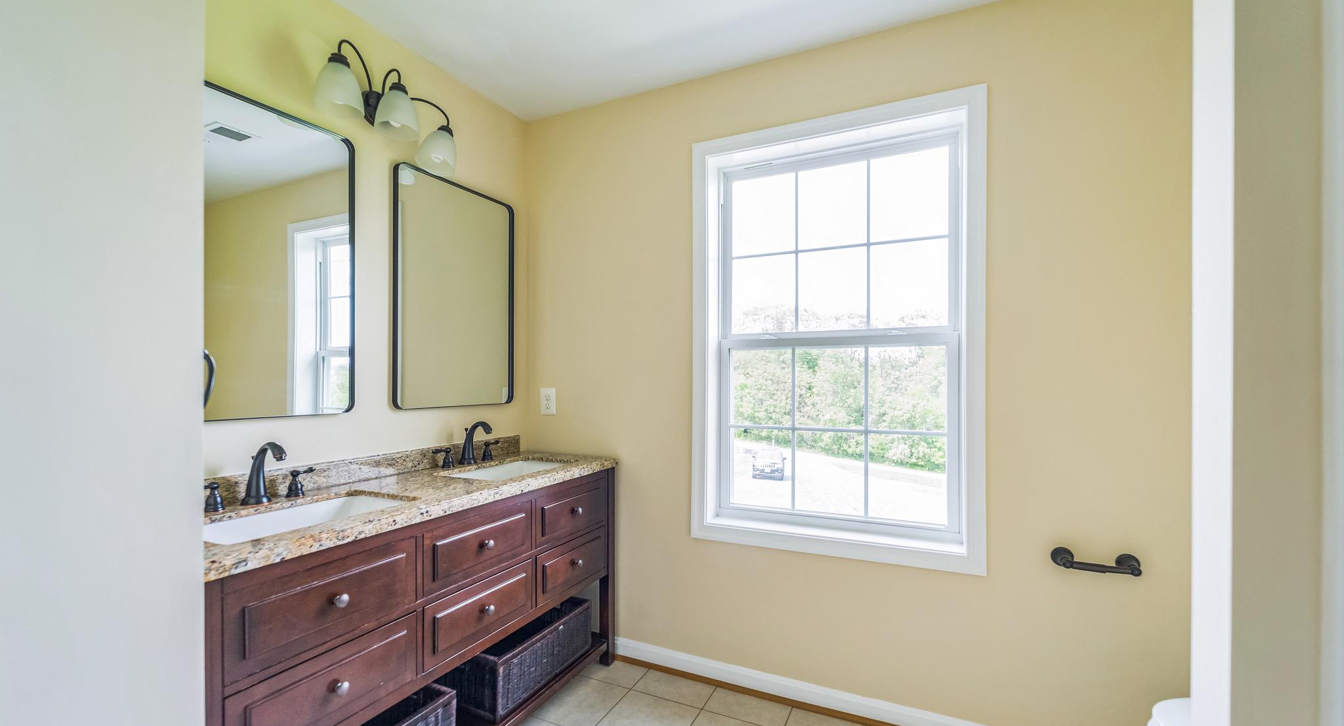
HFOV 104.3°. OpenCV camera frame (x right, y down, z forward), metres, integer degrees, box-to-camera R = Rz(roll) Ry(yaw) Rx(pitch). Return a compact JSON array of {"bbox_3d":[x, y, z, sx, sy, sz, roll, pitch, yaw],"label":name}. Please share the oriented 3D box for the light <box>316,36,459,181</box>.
[{"bbox_3d":[-0.947,-0.858,1.766,0.230,0.235,0.525,-1,-1,25],"label":"light"}]

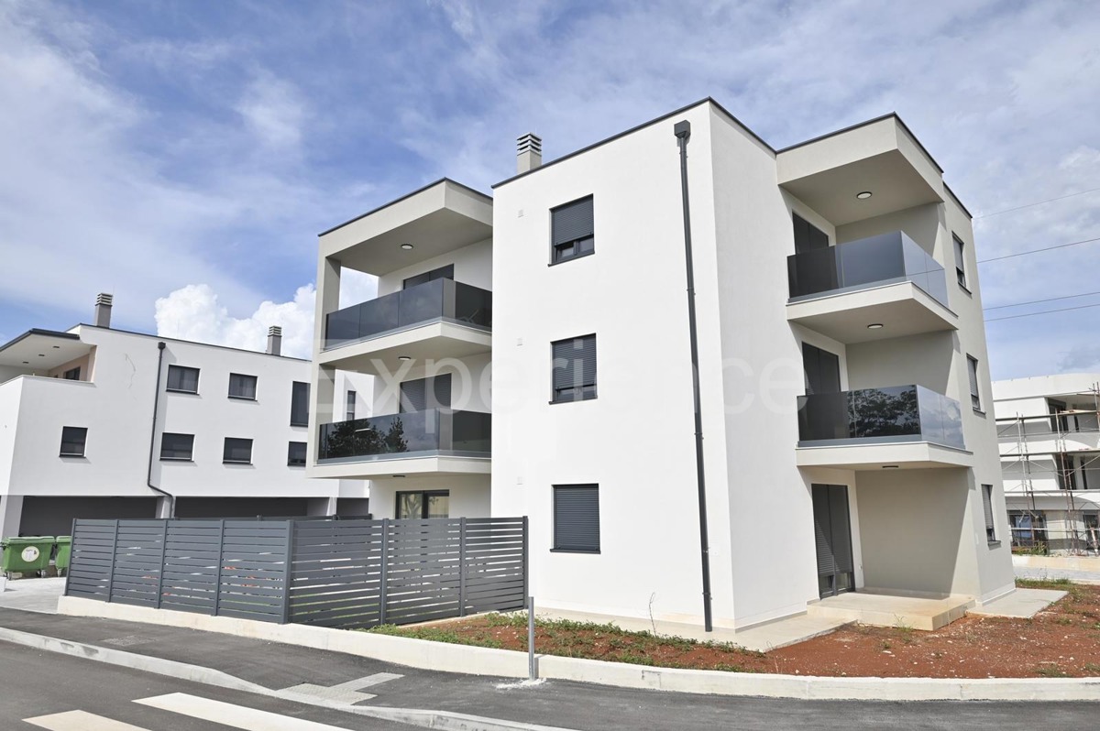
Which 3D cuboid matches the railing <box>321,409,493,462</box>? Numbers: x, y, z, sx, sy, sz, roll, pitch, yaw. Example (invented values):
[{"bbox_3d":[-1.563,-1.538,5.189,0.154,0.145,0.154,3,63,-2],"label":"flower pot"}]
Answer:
[{"bbox_3d":[-3.563,1.867,18.110,4.797,1.037,1.886,-10,-14,40],"label":"railing"}]

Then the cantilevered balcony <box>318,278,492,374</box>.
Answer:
[{"bbox_3d":[-3.624,-0.875,18.647,4.981,1.381,1.993,-10,-14,40],"label":"cantilevered balcony"}]

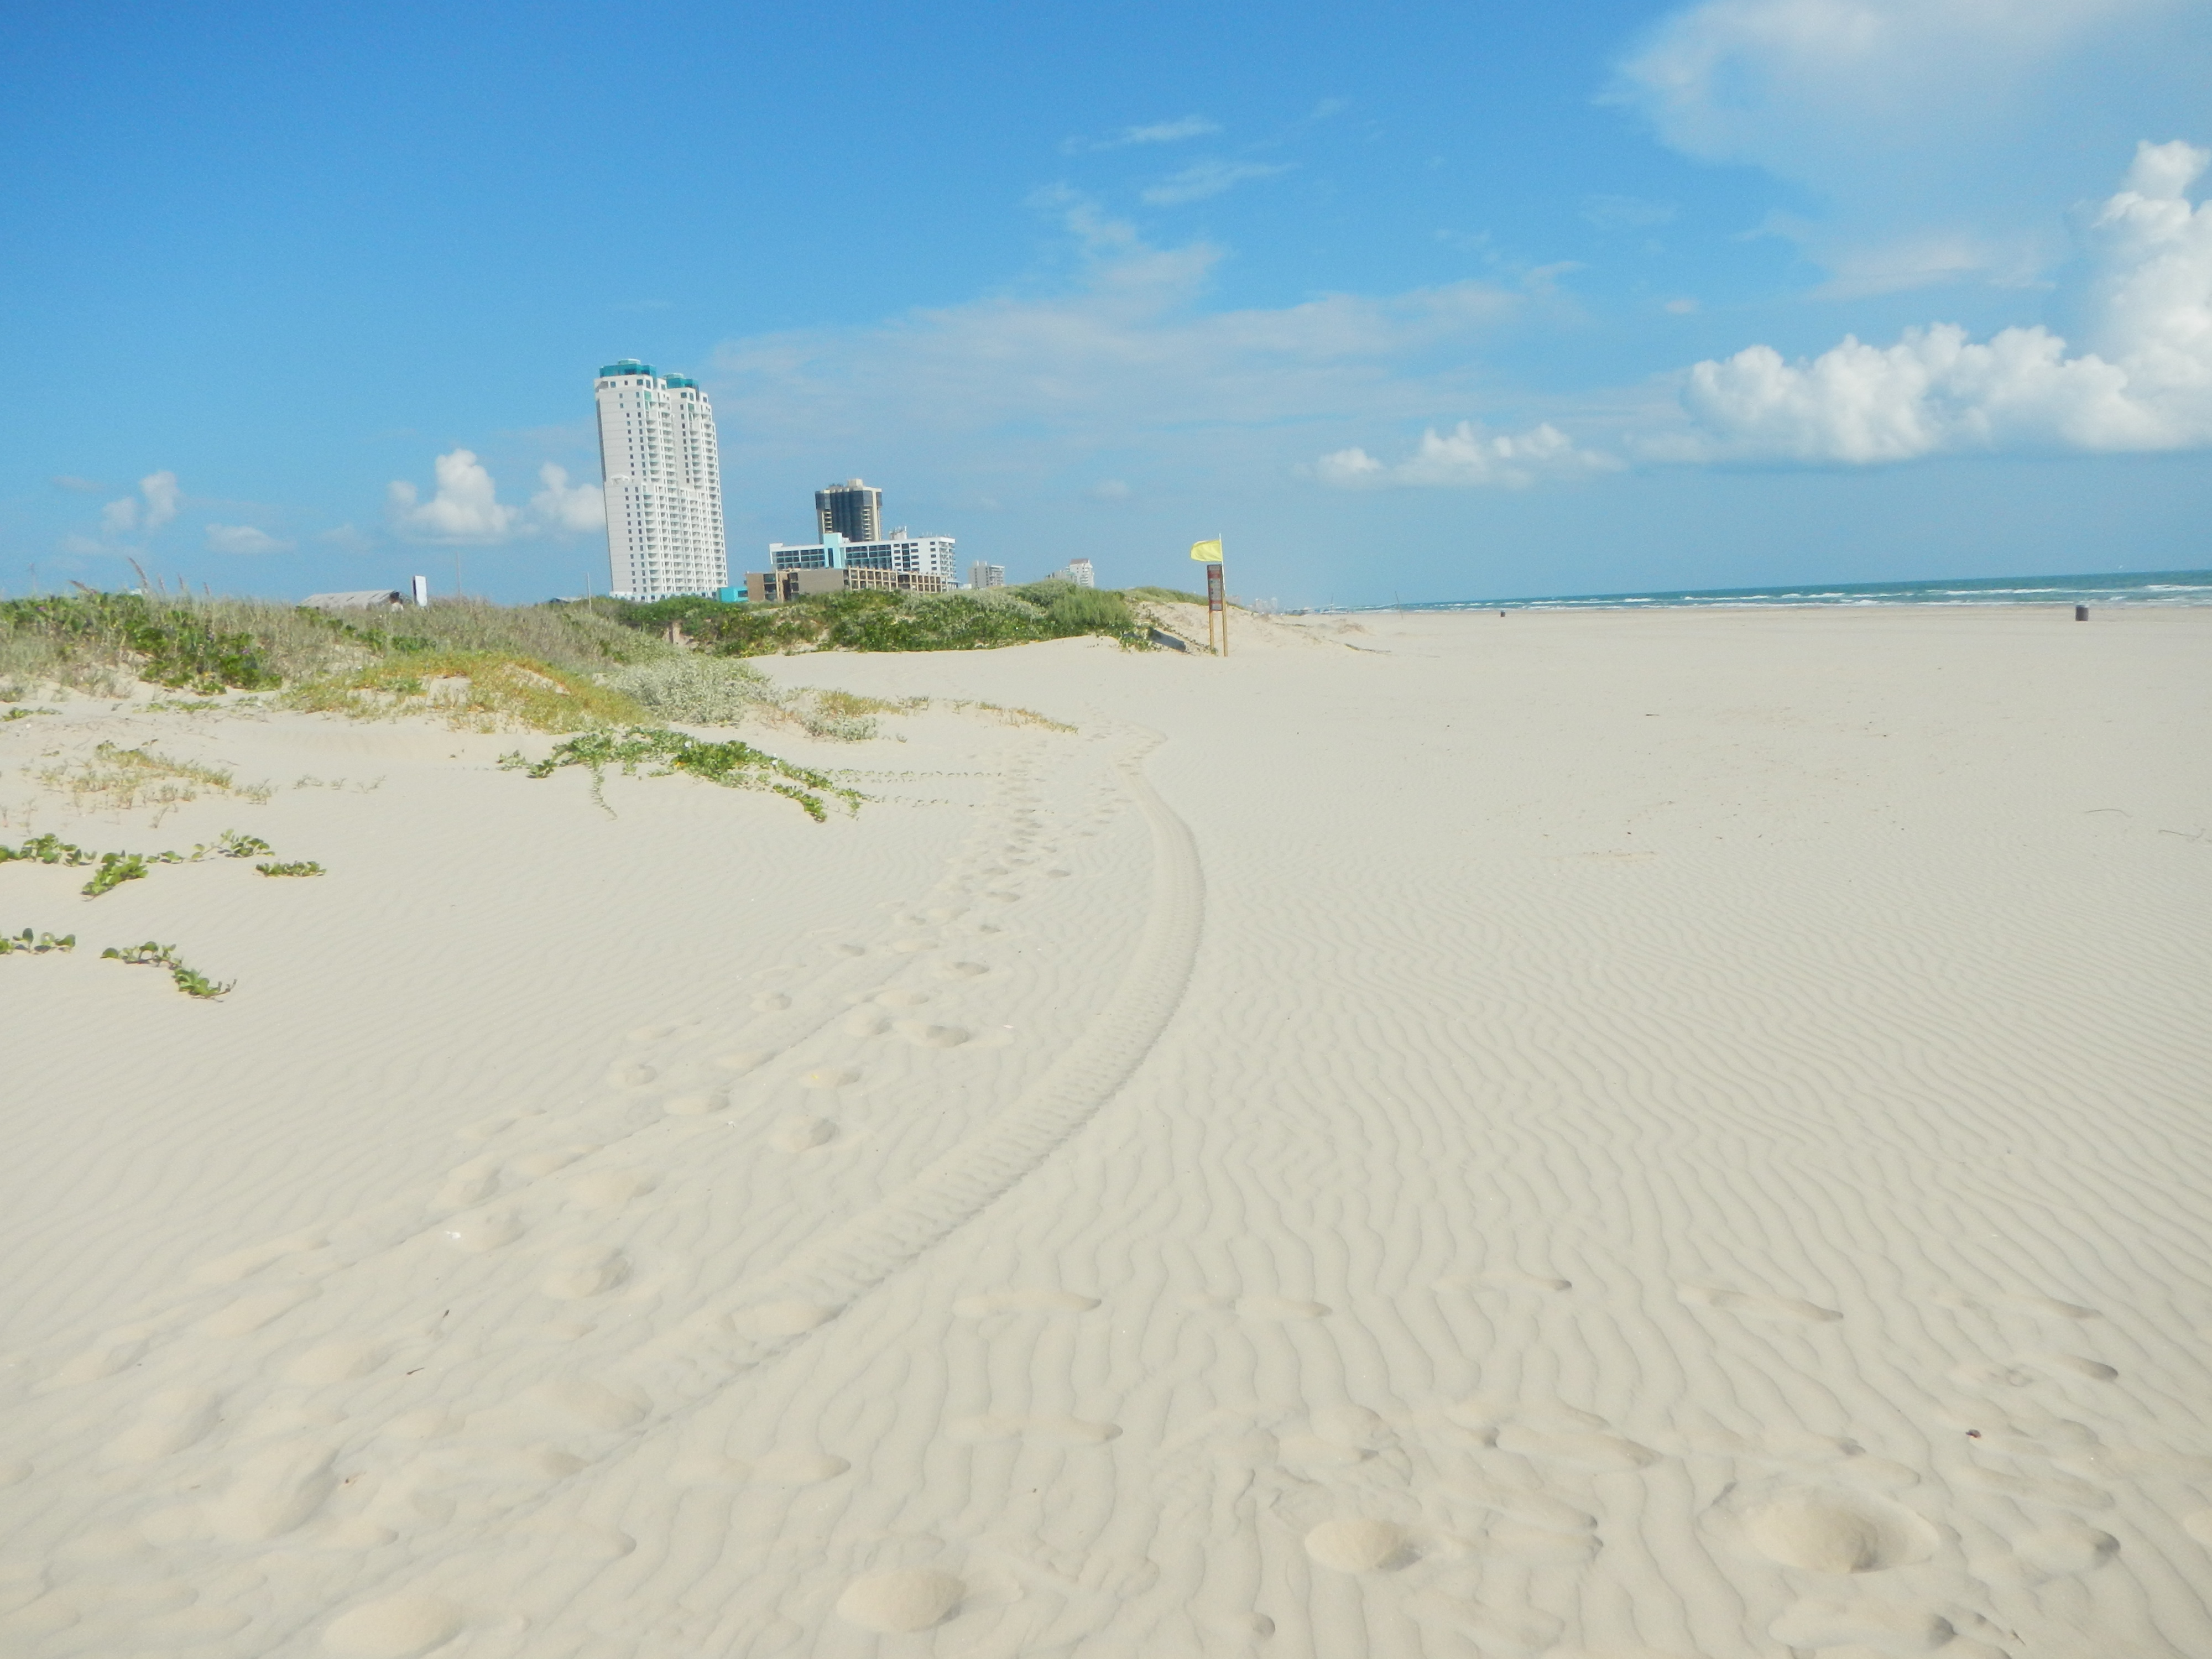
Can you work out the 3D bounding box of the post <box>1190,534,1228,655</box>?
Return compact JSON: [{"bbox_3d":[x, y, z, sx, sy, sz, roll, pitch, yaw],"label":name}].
[{"bbox_3d":[3.918,-8.833,67.450,1.300,4.600,0.400,-2,7,6],"label":"post"}]

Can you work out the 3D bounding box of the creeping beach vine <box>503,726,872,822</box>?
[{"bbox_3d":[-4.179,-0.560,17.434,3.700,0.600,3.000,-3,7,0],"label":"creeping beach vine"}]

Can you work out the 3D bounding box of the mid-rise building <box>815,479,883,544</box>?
[{"bbox_3d":[-145.917,-157.215,1027.889,32.000,86.000,24.000,-1,7,10],"label":"mid-rise building"}]

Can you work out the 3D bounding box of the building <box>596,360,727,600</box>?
[{"bbox_3d":[-176.737,-128.660,714.590,20.000,106.000,70.000,-1,7,10],"label":"building"}]

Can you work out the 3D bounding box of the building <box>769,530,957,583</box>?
[{"bbox_3d":[-113.778,-115.306,841.697,84.000,44.000,23.000,0,7,20],"label":"building"}]

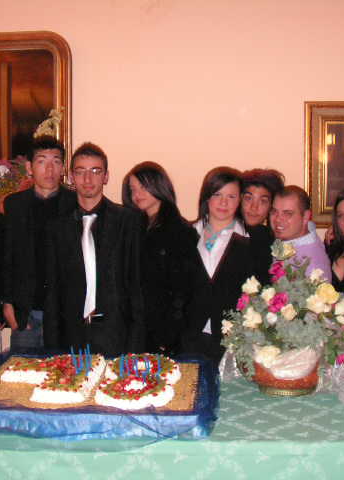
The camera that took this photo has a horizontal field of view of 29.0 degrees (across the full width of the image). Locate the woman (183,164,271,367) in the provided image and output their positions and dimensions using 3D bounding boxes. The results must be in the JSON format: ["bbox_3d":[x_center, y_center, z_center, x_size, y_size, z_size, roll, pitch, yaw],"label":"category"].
[{"bbox_3d":[0.251,0.502,3.163,0.450,1.677,0.320,1,3,18],"label":"woman"}]

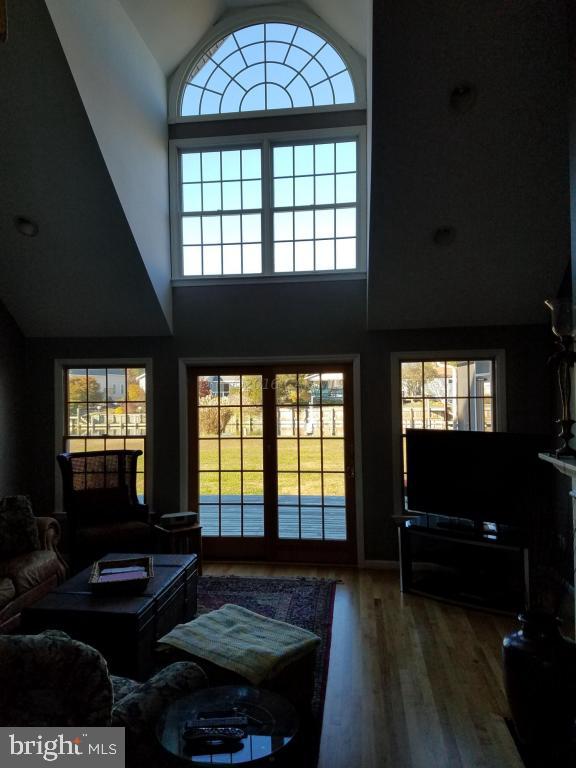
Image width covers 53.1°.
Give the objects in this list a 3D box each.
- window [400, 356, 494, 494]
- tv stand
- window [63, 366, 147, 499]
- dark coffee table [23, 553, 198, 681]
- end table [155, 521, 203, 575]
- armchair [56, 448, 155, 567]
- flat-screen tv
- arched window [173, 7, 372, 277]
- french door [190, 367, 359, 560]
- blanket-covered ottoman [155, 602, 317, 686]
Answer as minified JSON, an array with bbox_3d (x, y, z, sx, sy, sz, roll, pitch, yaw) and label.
[{"bbox_3d":[1.628,0.528,5.829,0.949,1.570,0.120,-1,-1,7],"label":"window"},{"bbox_3d":[1.596,1.562,5.029,1.117,0.570,0.460,-2,-2,40],"label":"tv stand"},{"bbox_3d":[-1.989,0.592,6.303,0.965,1.560,0.120,-1,-1,7],"label":"window"},{"bbox_3d":[-1.159,1.614,4.041,0.730,0.500,1.290,-1,-1,7],"label":"dark coffee table"},{"bbox_3d":[-1.074,1.646,5.648,0.360,0.500,0.400,0,-1,-34],"label":"end table"},{"bbox_3d":[-1.743,1.303,5.537,0.770,1.200,0.780,0,-1,-28],"label":"armchair"},{"bbox_3d":[1.647,0.803,5.065,1.314,0.768,0.090,-2,-2,41],"label":"flat-screen tv"},{"bbox_3d":[-0.234,-2.505,6.121,2.095,2.899,0.140,-1,-1,7],"label":"arched window"},{"bbox_3d":[-0.178,0.827,6.060,1.793,2.090,0.120,-1,-1,7],"label":"french door"},{"bbox_3d":[-0.269,1.591,3.151,0.730,0.410,0.540,-2,-2,42],"label":"blanket-covered ottoman"}]

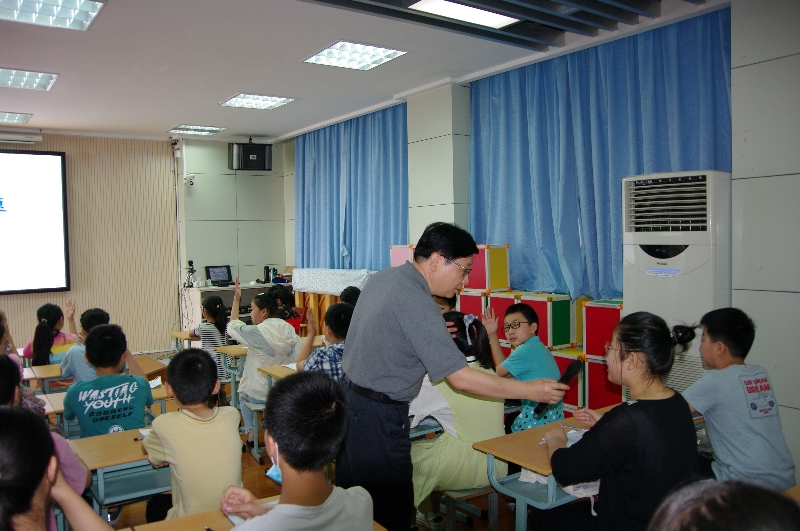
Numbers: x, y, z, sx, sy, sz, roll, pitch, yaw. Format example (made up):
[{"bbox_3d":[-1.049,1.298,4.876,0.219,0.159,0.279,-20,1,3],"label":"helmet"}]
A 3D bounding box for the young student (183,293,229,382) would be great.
[{"bbox_3d":[-1.580,0.765,4.990,0.370,1.050,0.560,-4,5,-40],"label":"young student"}]

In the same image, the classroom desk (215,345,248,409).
[{"bbox_3d":[-1.048,0.993,4.595,0.600,0.725,0.400,-3,4,-35],"label":"classroom desk"}]

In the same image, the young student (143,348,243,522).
[{"bbox_3d":[-0.769,0.883,2.298,0.450,1.178,0.650,-3,4,-28],"label":"young student"}]

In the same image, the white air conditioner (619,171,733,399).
[{"bbox_3d":[1.717,0.372,3.642,0.380,1.820,0.560,-4,4,-36],"label":"white air conditioner"}]

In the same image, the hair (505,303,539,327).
[{"bbox_3d":[0.635,0.276,3.120,0.190,0.170,0.168,-4,4,-38],"label":"hair"}]

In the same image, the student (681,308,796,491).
[{"bbox_3d":[1.258,0.789,2.398,0.440,1.262,0.630,-3,4,-32],"label":"student"}]

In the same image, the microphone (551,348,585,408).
[{"bbox_3d":[0.563,0.437,2.125,0.050,0.270,0.050,36,11,0],"label":"microphone"}]

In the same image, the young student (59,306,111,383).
[{"bbox_3d":[-1.889,0.827,3.743,0.420,1.181,0.600,-4,4,-35],"label":"young student"}]

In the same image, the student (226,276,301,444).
[{"bbox_3d":[-0.987,0.693,4.271,0.570,1.240,0.430,2,5,44],"label":"student"}]

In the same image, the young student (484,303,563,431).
[{"bbox_3d":[0.573,0.793,3.074,0.580,1.210,0.430,1,4,30],"label":"young student"}]

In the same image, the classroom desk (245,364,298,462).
[{"bbox_3d":[-0.535,0.981,3.862,0.600,0.700,0.410,-4,4,-36],"label":"classroom desk"}]

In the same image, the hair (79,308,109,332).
[{"bbox_3d":[-1.893,0.336,3.707,0.165,0.155,0.185,-4,5,-40],"label":"hair"}]

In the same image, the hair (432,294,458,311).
[{"bbox_3d":[0.281,0.233,3.870,0.180,0.160,0.200,1,4,41],"label":"hair"}]

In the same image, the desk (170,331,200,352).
[{"bbox_3d":[-1.635,0.966,5.290,0.600,0.750,0.400,-4,4,-35],"label":"desk"}]

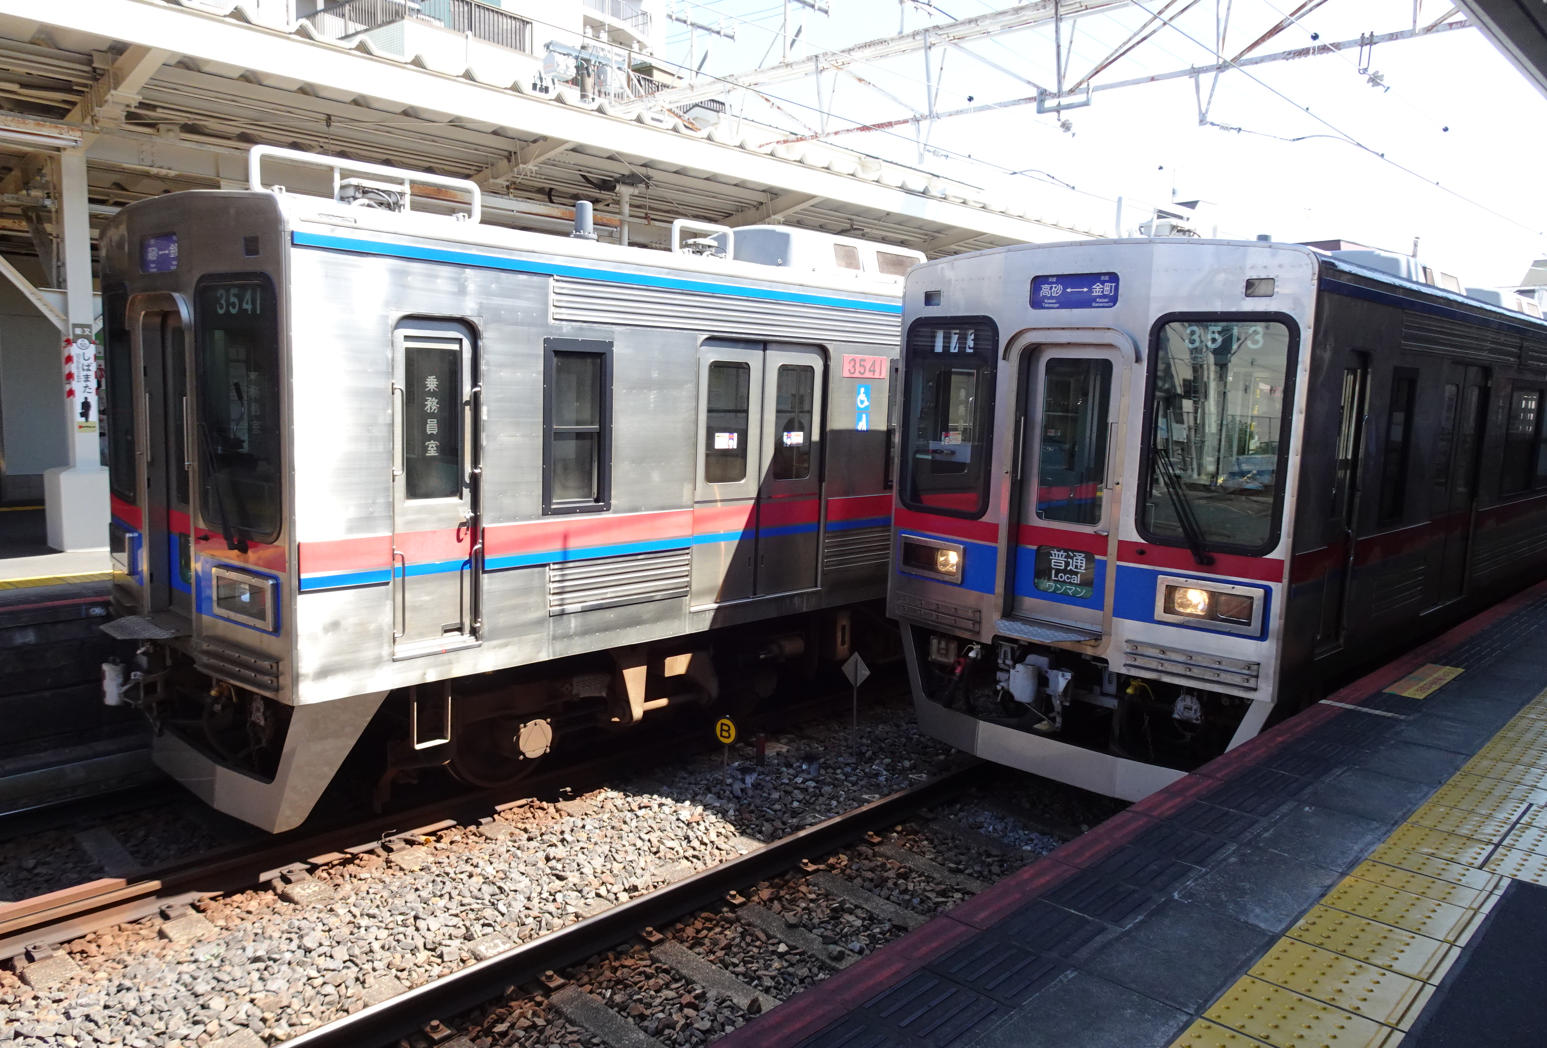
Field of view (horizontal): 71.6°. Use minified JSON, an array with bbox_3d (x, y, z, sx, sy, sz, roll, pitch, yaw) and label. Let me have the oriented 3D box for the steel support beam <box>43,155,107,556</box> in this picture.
[{"bbox_3d":[-5.853,-1.442,9.052,0.502,3.302,0.451,9,10,44],"label":"steel support beam"}]

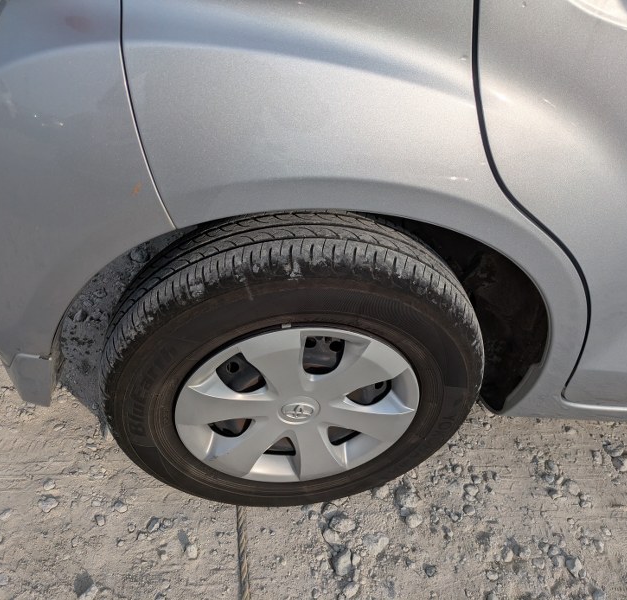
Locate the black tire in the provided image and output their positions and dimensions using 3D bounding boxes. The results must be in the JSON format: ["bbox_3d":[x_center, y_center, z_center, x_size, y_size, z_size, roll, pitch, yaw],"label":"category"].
[{"bbox_3d":[-0.029,0.125,0.939,0.585,0.580,0.170,3,41,-10],"label":"black tire"}]

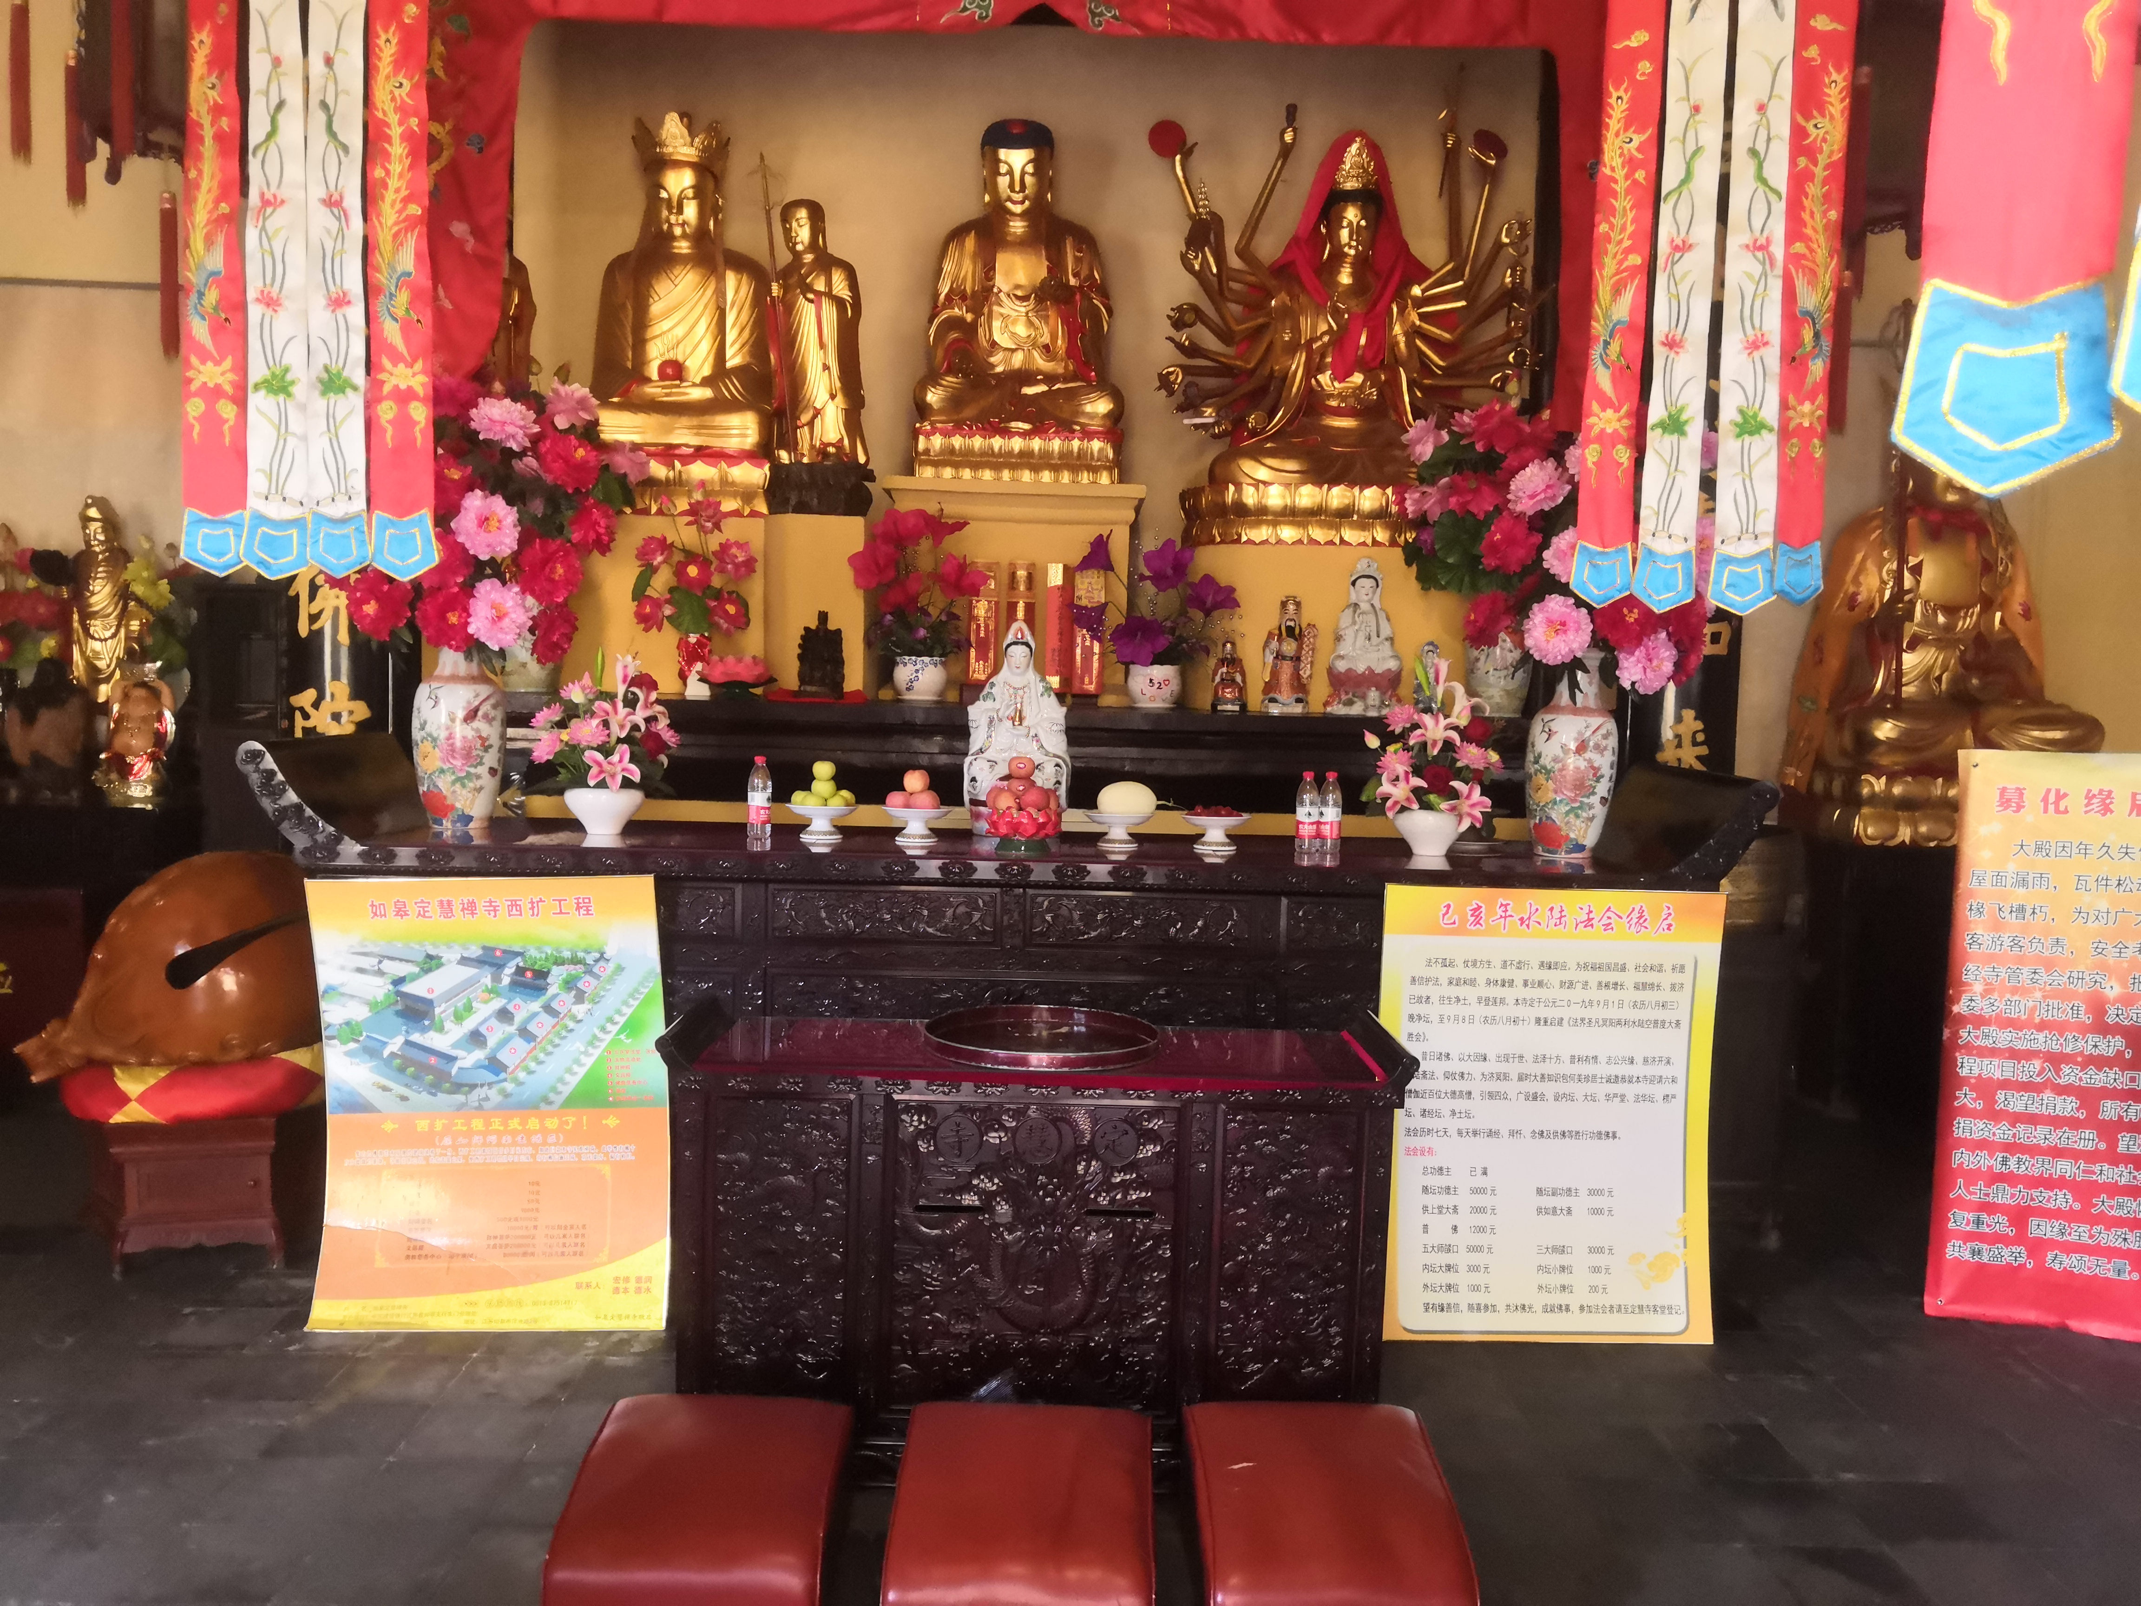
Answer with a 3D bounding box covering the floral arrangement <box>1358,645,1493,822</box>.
[{"bbox_3d":[1.023,-0.173,4.740,0.399,0.494,0.330,1,4,-1],"label":"floral arrangement"}]

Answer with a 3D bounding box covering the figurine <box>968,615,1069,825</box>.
[{"bbox_3d":[-0.158,-0.220,4.925,0.315,0.620,0.250,1,4,-2],"label":"figurine"}]

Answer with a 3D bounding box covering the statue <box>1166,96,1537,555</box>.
[{"bbox_3d":[0.977,-1.687,5.911,1.332,1.545,0.800,2,4,-1],"label":"statue"}]

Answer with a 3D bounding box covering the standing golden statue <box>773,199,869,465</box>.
[{"bbox_3d":[-0.873,-1.647,5.851,0.334,0.932,0.280,3,4,14],"label":"standing golden statue"}]

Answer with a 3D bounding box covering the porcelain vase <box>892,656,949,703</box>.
[{"bbox_3d":[-0.485,-0.401,5.412,0.184,0.157,0.185,2,4,-1],"label":"porcelain vase"}]

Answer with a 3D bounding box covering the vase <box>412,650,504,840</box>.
[{"bbox_3d":[-1.788,-0.222,4.870,0.273,0.595,0.273,1,4,-1],"label":"vase"}]

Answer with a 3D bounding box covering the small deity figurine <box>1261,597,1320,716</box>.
[{"bbox_3d":[0.707,-0.470,5.366,0.194,0.387,0.140,2,4,-1],"label":"small deity figurine"}]

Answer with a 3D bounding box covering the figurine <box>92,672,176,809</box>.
[{"bbox_3d":[-3.646,-0.251,6.500,0.319,0.547,0.250,1,4,-3],"label":"figurine"}]

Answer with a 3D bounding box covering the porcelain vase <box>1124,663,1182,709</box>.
[{"bbox_3d":[0.268,-0.369,5.300,0.175,0.141,0.175,1,4,-1],"label":"porcelain vase"}]

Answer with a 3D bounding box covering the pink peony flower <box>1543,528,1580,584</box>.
[{"bbox_3d":[1.430,-0.712,4.800,0.173,0.168,0.120,2,4,14],"label":"pink peony flower"}]

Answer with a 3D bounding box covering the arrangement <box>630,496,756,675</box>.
[{"bbox_3d":[-1.196,-0.690,5.321,0.400,0.580,0.320,1,4,-2],"label":"arrangement"}]

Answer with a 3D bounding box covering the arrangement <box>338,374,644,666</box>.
[{"bbox_3d":[-1.607,-0.770,4.617,0.810,0.800,0.600,1,4,-2],"label":"arrangement"}]

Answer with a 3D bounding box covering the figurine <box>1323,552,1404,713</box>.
[{"bbox_3d":[0.946,-0.542,5.383,0.259,0.507,0.190,2,4,2],"label":"figurine"}]

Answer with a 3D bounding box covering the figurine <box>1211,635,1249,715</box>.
[{"bbox_3d":[0.507,-0.411,5.358,0.118,0.247,0.100,2,4,-1],"label":"figurine"}]

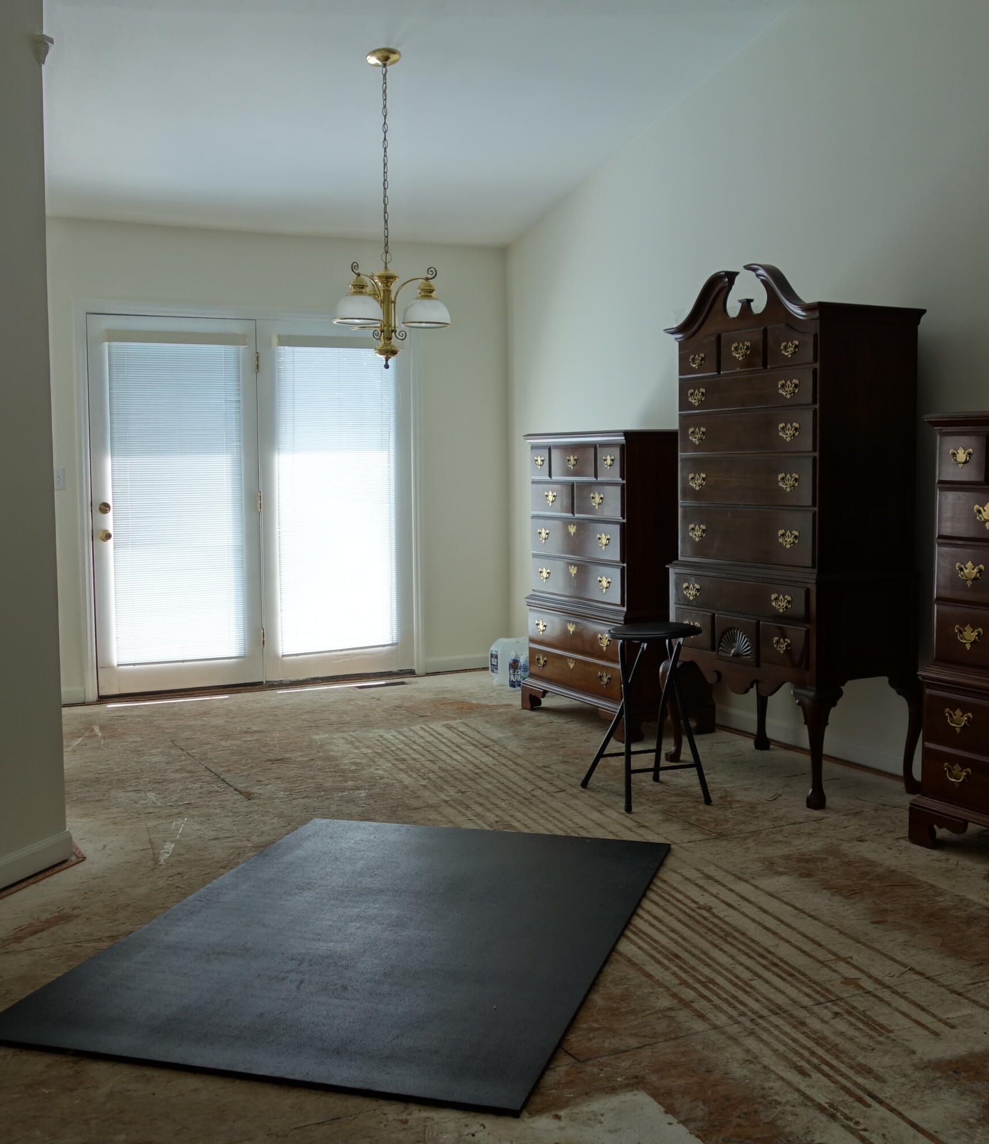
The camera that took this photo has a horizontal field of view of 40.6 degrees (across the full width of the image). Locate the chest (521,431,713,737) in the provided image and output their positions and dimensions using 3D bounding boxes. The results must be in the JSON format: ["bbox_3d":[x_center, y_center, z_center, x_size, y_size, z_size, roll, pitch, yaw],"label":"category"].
[{"bbox_3d":[0.572,0.033,6.384,0.492,1.366,0.960,-3,5,-27],"label":"chest"}]

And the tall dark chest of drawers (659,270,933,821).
[{"bbox_3d":[1.133,-0.174,5.206,0.510,1.957,0.965,-3,5,-27],"label":"tall dark chest of drawers"}]

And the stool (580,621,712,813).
[{"bbox_3d":[0.568,0.517,4.947,0.350,0.628,0.420,-2,5,-18],"label":"stool"}]

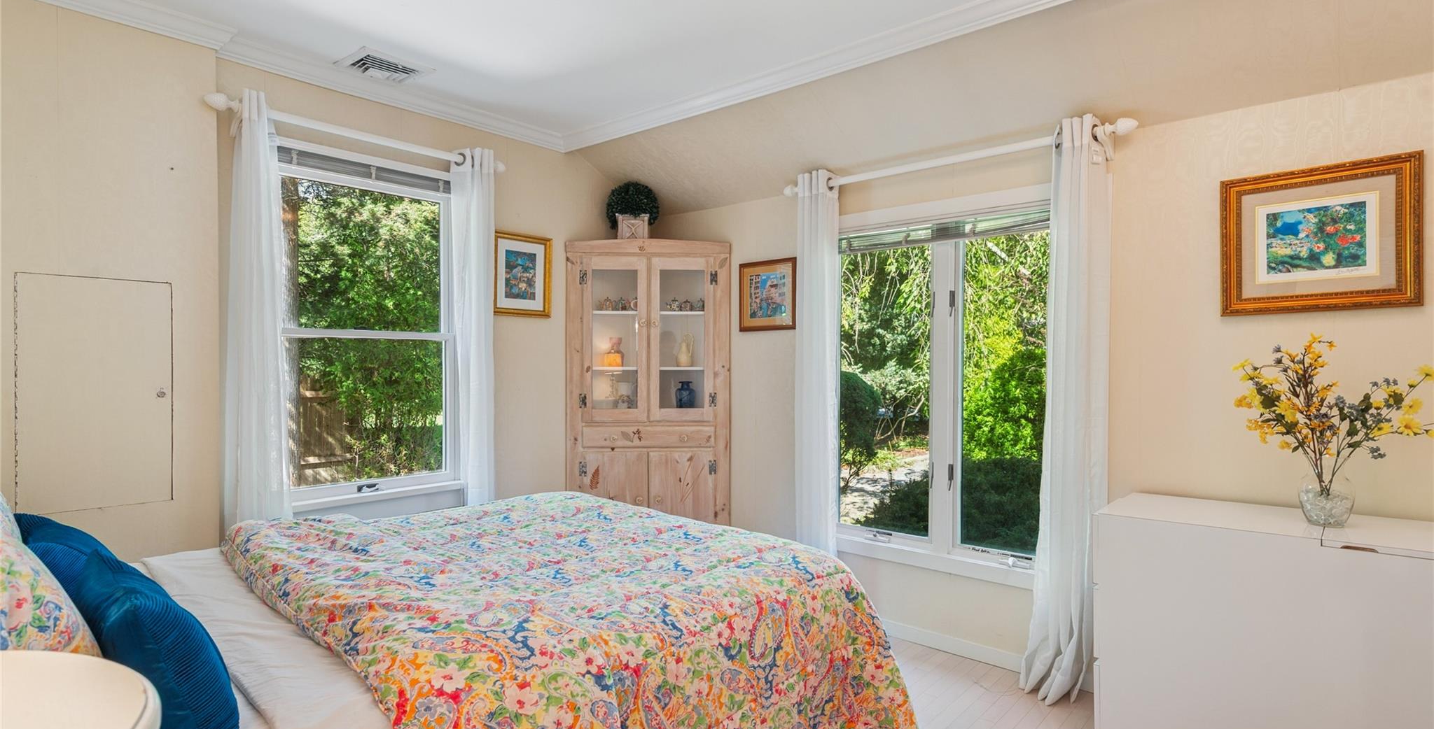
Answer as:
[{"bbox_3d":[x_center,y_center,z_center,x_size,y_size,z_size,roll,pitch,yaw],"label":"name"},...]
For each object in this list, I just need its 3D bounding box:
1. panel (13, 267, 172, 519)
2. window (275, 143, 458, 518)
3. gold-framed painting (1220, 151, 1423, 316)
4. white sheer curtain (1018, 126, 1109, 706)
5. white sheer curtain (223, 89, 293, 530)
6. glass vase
[{"bbox_3d":[-2.004,0.093,2.322,0.025,0.740,0.389,0,0,42],"label":"panel"},{"bbox_3d":[-1.464,-0.157,3.041,0.100,1.418,0.800,0,0,42],"label":"window"},{"bbox_3d":[1.901,-0.396,2.276,0.491,0.456,0.040,0,0,40],"label":"gold-framed painting"},{"bbox_3d":[1.289,0.163,2.680,0.280,2.144,0.160,0,0,40],"label":"white sheer curtain"},{"bbox_3d":[-1.697,0.081,2.656,0.130,2.167,0.210,0,0,42],"label":"white sheer curtain"},{"bbox_3d":[1.816,0.375,2.135,0.168,0.185,0.168,0,0,40],"label":"glass vase"}]

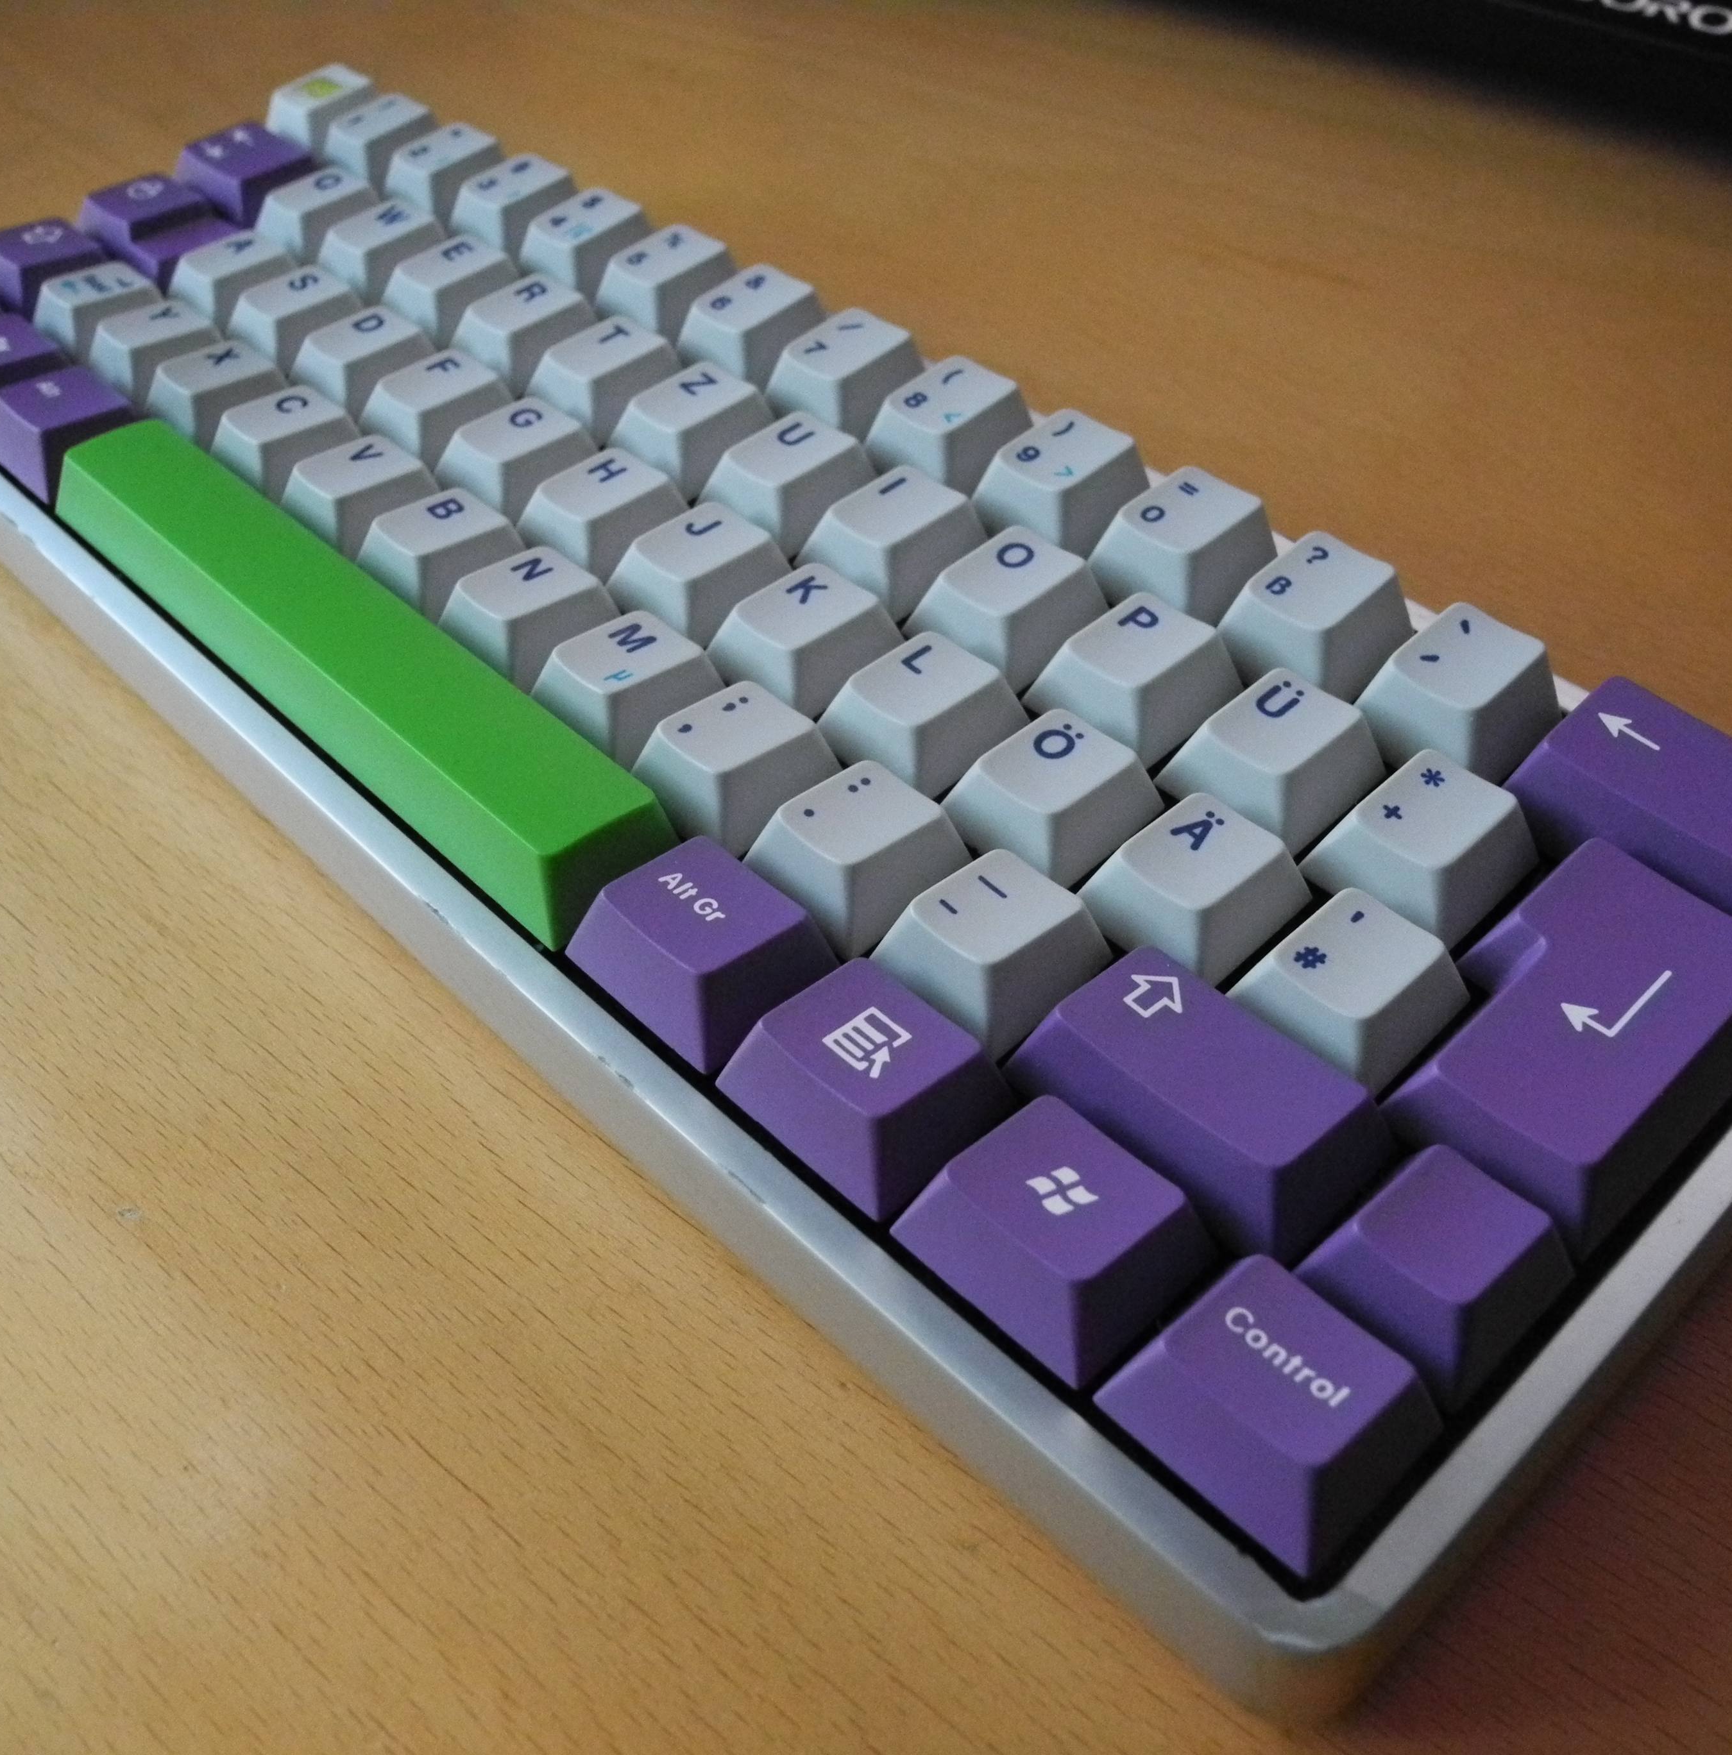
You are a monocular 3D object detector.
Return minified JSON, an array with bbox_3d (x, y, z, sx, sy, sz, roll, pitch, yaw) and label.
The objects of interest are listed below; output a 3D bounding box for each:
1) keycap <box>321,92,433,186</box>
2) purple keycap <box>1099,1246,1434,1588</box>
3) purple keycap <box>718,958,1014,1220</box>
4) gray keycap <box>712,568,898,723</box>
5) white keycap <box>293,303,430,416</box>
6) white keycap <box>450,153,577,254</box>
[{"bbox_3d":[-0.080,-0.121,0.313,0.018,0.009,0.018,-38,54,-24],"label":"keycap"},{"bbox_3d":[0.032,0.041,0.150,0.018,0.009,0.023,-38,54,-24],"label":"purple keycap"},{"bbox_3d":[-0.001,0.017,0.174,0.018,0.009,0.023,-38,54,-24],"label":"purple keycap"},{"bbox_3d":[-0.007,-0.028,0.218,0.018,0.007,0.018,-38,54,-24],"label":"gray keycap"},{"bbox_3d":[-0.072,-0.075,0.269,0.018,0.007,0.018,-38,54,-24],"label":"white keycap"},{"bbox_3d":[-0.054,-0.103,0.291,0.018,0.009,0.018,-38,54,-24],"label":"white keycap"}]

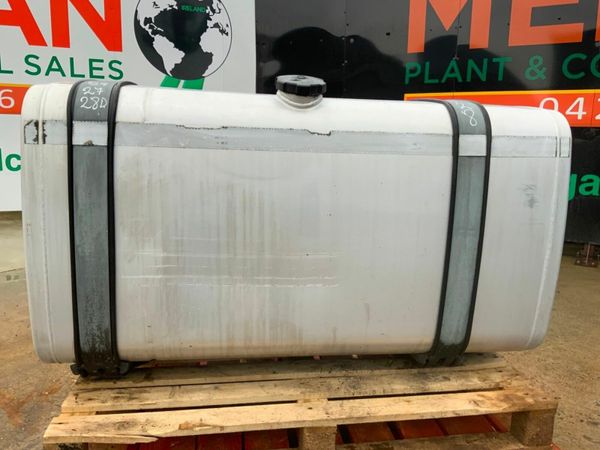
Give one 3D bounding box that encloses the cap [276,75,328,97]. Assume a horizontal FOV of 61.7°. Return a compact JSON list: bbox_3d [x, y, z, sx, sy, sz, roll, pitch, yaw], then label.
[{"bbox_3d":[0.004,-0.338,1.220,0.119,0.026,0.119,5,28,-3],"label":"cap"}]

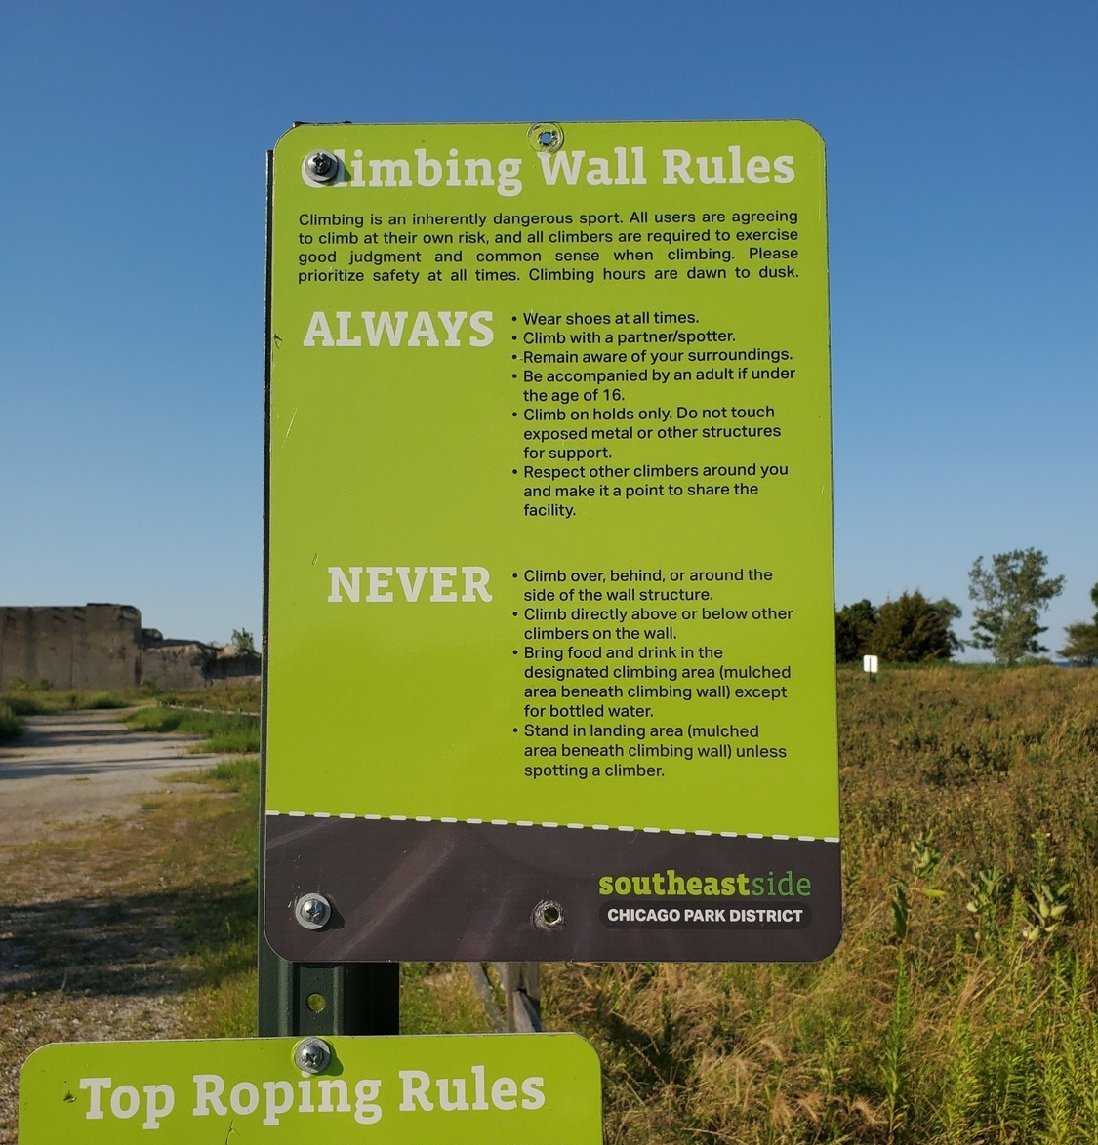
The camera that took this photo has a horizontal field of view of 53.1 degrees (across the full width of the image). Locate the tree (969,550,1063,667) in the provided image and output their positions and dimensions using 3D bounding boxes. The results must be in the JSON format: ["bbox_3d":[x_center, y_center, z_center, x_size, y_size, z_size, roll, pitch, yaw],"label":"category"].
[{"bbox_3d":[32.020,2.433,75.451,6.671,8.240,6.004,-2,-5,23],"label":"tree"}]

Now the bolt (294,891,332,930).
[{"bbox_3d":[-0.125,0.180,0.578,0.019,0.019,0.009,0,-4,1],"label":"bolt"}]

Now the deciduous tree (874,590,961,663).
[{"bbox_3d":[25.484,3.860,75.734,5.987,5.120,5.388,-2,-5,19],"label":"deciduous tree"}]

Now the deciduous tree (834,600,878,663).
[{"bbox_3d":[21.645,4.313,78.974,4.436,4.764,4.214,-1,-5,15],"label":"deciduous tree"}]

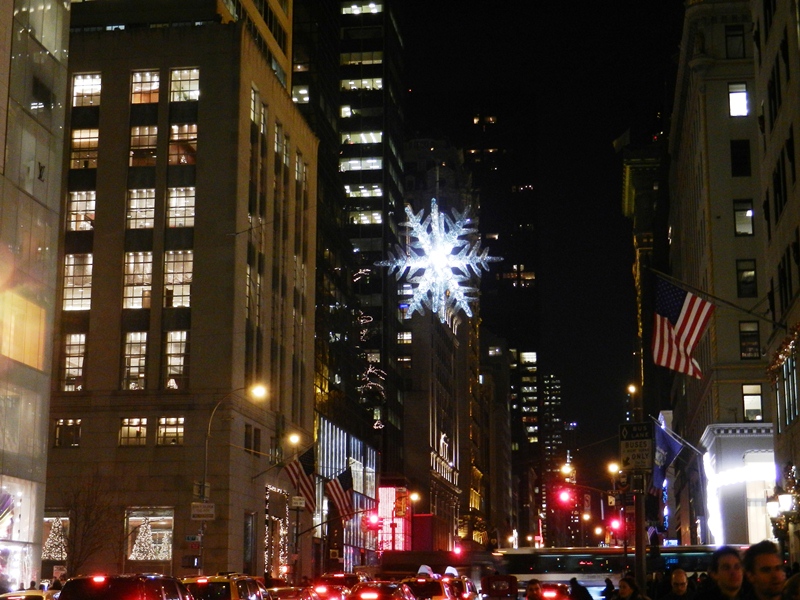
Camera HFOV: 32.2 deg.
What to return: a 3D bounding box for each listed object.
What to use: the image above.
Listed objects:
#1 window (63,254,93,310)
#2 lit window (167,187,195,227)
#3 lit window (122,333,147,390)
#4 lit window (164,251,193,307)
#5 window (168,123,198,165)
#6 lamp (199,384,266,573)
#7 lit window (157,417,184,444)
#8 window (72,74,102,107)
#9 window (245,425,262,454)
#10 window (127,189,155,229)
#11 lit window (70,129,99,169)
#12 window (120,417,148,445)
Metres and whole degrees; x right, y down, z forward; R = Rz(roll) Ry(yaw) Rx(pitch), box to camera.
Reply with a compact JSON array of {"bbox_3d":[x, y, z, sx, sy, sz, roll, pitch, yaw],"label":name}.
[{"bbox_3d":[-22.029,-1.246,94.797,2.040,4.000,0.300,-2,-12,8],"label":"window"},{"bbox_3d":[-14.860,-6.272,94.020,1.960,2.880,0.250,-2,-12,8],"label":"lit window"},{"bbox_3d":[-17.786,4.064,93.025,1.570,3.960,0.300,-2,-12,8],"label":"lit window"},{"bbox_3d":[-14.885,-1.409,93.033,1.926,3.878,0.250,-2,-12,8],"label":"lit window"},{"bbox_3d":[-14.997,-10.697,95.711,2.000,2.980,0.300,-2,-12,8],"label":"window"},{"bbox_3d":[-7.681,9.056,62.775,2.872,10.417,0.400,-2,-12,8],"label":"lamp"},{"bbox_3d":[-15.143,8.680,91.646,1.840,1.870,0.300,-2,-12,8],"label":"lit window"},{"bbox_3d":[-21.844,-14.641,96.785,2.012,2.395,0.250,-2,-12,8],"label":"window"},{"bbox_3d":[-10.217,9.769,95.727,0.250,1.773,4.437,-2,-12,8],"label":"window"},{"bbox_3d":[-17.774,-6.266,95.203,1.940,2.900,0.300,-2,-12,8],"label":"window"},{"bbox_3d":[-22.018,-10.569,96.762,2.040,2.940,0.300,-2,-12,8],"label":"lit window"},{"bbox_3d":[-17.544,8.657,91.386,1.783,1.829,0.250,-2,-12,8],"label":"window"}]

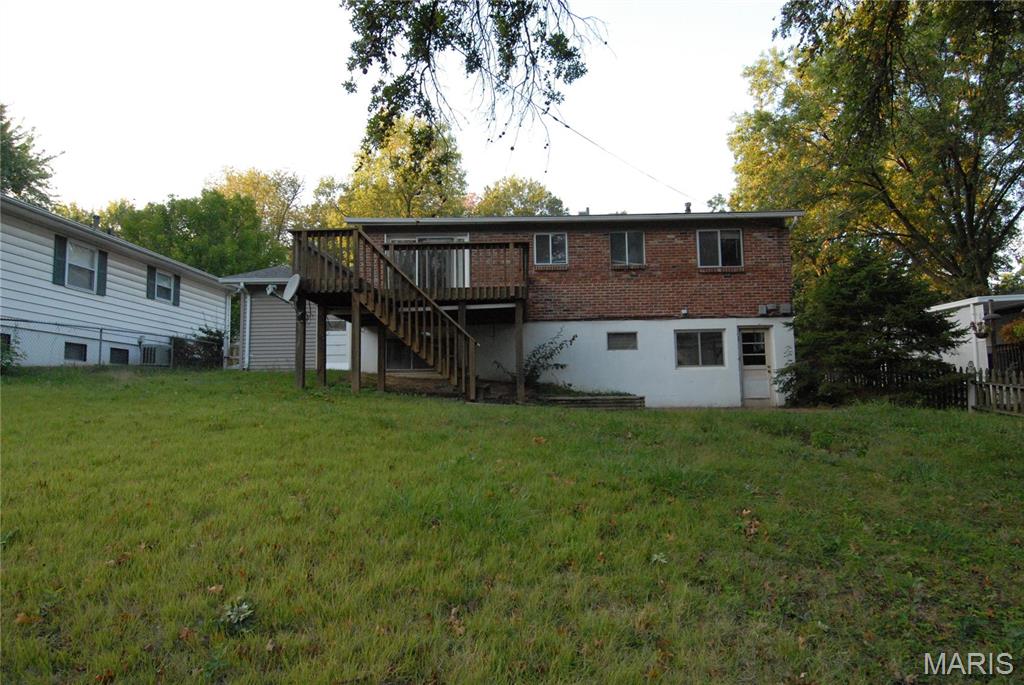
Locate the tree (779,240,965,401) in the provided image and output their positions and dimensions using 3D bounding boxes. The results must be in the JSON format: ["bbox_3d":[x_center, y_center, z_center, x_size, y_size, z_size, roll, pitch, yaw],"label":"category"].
[{"bbox_3d":[9.357,-0.525,15.694,4.800,4.400,4.600,-1,-5,1],"label":"tree"}]

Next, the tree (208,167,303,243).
[{"bbox_3d":[-17.600,-5.018,40.979,7.000,14.000,6.800,-1,-5,1],"label":"tree"}]

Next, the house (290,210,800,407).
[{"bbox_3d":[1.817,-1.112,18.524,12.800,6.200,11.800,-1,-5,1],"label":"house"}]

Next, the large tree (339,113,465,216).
[{"bbox_3d":[-6.056,-5.743,33.752,7.200,14.000,7.000,-1,-5,1],"label":"large tree"}]

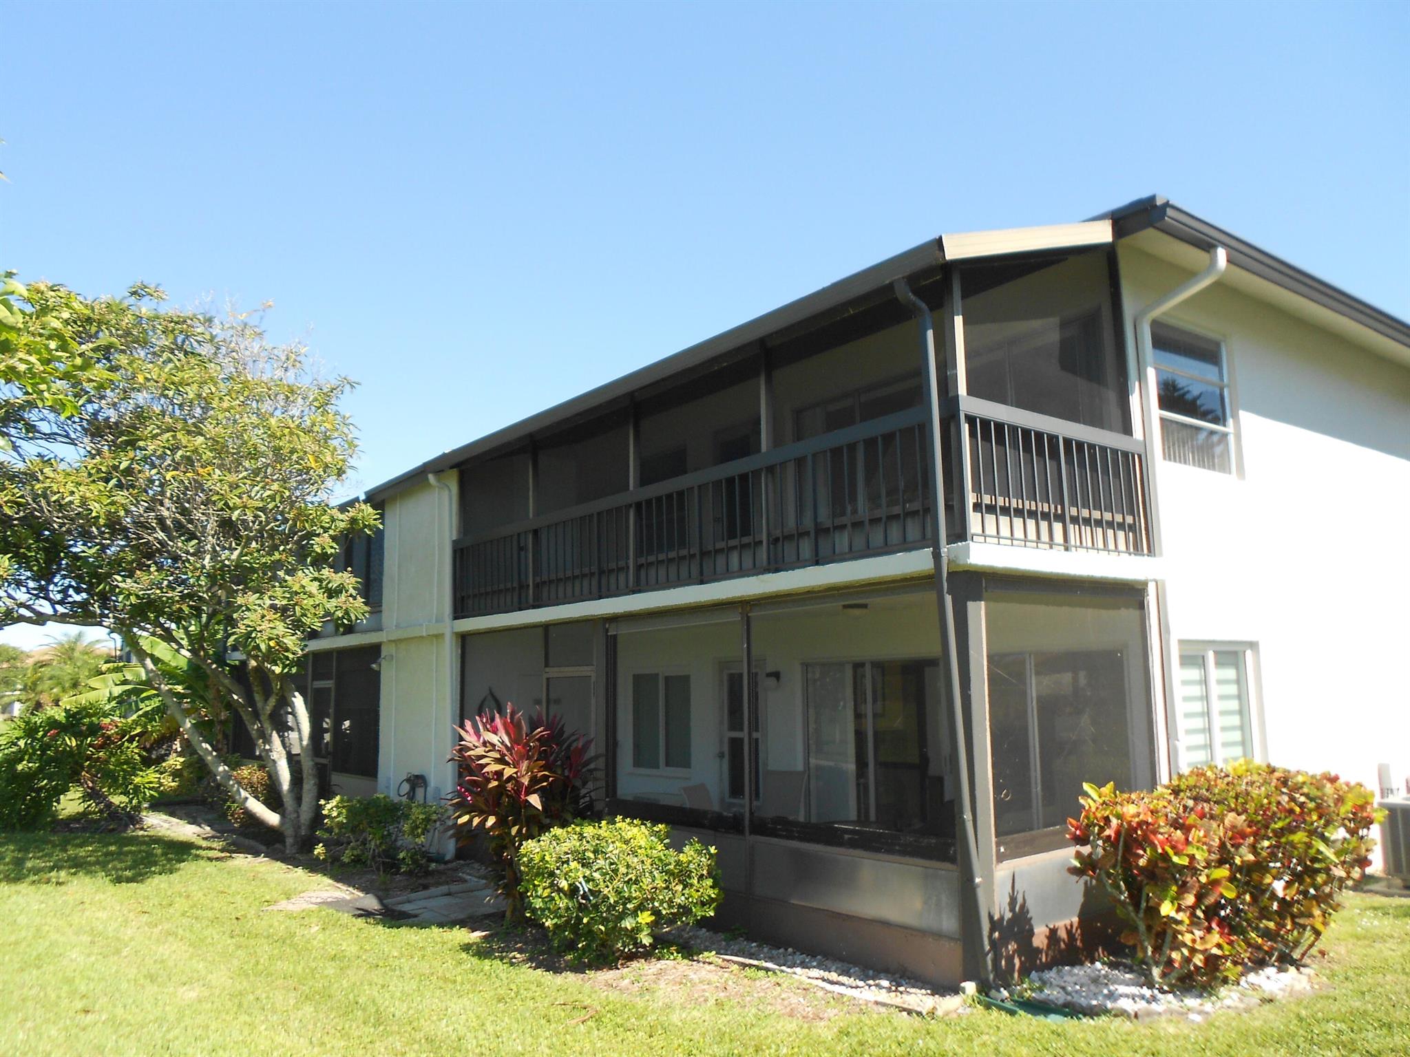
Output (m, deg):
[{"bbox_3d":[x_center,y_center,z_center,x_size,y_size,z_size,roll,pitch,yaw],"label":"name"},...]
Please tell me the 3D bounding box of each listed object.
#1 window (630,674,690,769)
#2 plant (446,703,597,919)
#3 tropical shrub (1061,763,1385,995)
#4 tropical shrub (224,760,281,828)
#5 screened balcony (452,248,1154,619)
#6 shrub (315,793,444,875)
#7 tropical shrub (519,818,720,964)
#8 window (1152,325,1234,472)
[{"bbox_3d":[-0.577,2.487,13.738,0.120,1.260,1.330,6,-11,-37],"label":"window"},{"bbox_3d":[-1.529,2.424,9.262,1.250,1.800,1.300,-1,-9,0],"label":"plant"},{"bbox_3d":[3.363,2.216,6.935,1.900,1.320,1.420,6,-11,-37],"label":"tropical shrub"},{"bbox_3d":[-6.647,3.913,15.548,0.850,0.970,0.900,6,-11,-37],"label":"tropical shrub"},{"bbox_3d":[0.230,-0.484,10.971,2.420,2.420,7.850,6,-11,-37],"label":"screened balcony"},{"bbox_3d":[-3.518,3.312,11.565,1.150,0.830,1.400,6,-11,-37],"label":"shrub"},{"bbox_3d":[-0.606,2.611,7.762,1.300,0.940,1.380,-1,-9,0],"label":"tropical shrub"},{"bbox_3d":[4.308,-1.103,9.292,1.260,1.250,0.120,6,-11,-37],"label":"window"}]

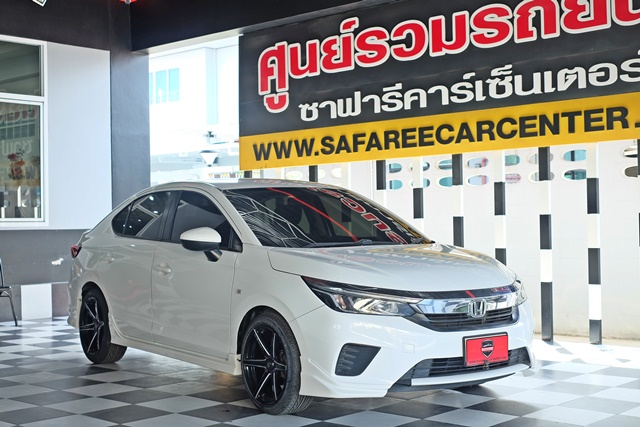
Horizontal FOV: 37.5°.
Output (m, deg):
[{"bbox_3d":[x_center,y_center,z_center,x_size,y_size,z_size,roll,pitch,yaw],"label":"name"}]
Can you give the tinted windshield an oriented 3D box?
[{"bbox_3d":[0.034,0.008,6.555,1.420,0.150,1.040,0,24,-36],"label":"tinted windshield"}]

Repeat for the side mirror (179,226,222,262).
[{"bbox_3d":[-0.754,0.188,6.032,0.240,0.225,0.170,0,-1,-36],"label":"side mirror"}]

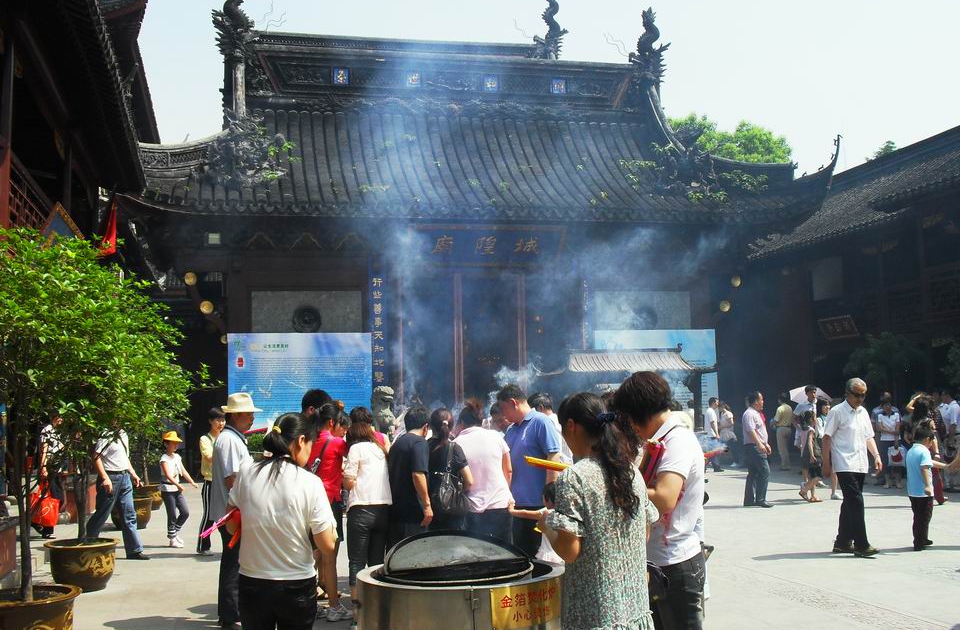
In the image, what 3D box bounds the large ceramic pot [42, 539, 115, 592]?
[{"bbox_3d":[-3.570,2.270,8.685,0.700,0.410,0.700,0,-5,-12],"label":"large ceramic pot"}]

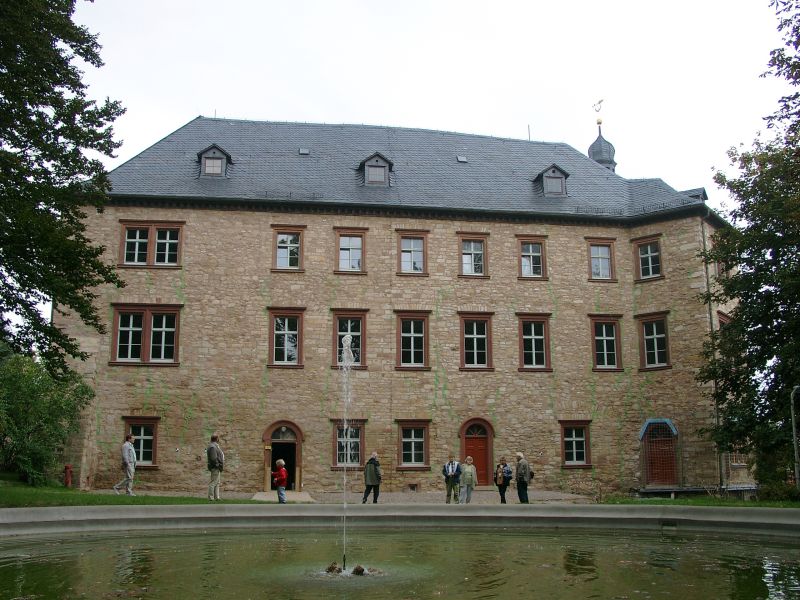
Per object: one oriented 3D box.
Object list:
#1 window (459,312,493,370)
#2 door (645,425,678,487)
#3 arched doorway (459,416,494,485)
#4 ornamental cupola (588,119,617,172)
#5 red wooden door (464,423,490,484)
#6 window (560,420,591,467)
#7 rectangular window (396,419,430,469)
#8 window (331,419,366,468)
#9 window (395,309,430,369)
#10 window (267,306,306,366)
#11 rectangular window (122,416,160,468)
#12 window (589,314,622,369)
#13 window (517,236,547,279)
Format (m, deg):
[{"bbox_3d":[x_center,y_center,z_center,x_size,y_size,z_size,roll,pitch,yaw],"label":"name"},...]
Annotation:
[{"bbox_3d":[3.420,1.853,34.960,1.716,2.628,0.300,1,-10,-9],"label":"window"},{"bbox_3d":[11.500,6.829,34.691,1.546,2.611,0.300,-10,-14,44],"label":"door"},{"bbox_3d":[3.257,6.350,32.944,1.471,2.779,0.350,2,-12,-8],"label":"arched doorway"},{"bbox_3d":[12.180,-9.279,47.500,1.659,3.385,1.659,1,-10,-9],"label":"ornamental cupola"},{"bbox_3d":[3.263,6.481,33.072,1.076,2.581,0.120,2,-12,-8],"label":"red wooden door"},{"bbox_3d":[7.398,6.088,33.136,1.432,1.989,0.300,2,-12,-8],"label":"window"},{"bbox_3d":[0.568,5.933,32.119,1.490,2.040,0.300,2,-12,-8],"label":"rectangular window"},{"bbox_3d":[-2.050,5.856,31.732,1.515,2.035,0.300,2,-12,-8],"label":"window"},{"bbox_3d":[0.552,1.710,32.970,1.593,2.551,0.300,2,-12,-8],"label":"window"},{"bbox_3d":[-4.864,1.618,33.699,1.710,2.619,0.300,1,-10,-9],"label":"window"},{"bbox_3d":[-10.232,5.641,31.141,1.475,1.989,0.250,2,-12,-8],"label":"rectangular window"},{"bbox_3d":[9.092,1.907,34.633,1.593,2.540,0.250,2,-12,-8],"label":"window"},{"bbox_3d":[5.878,-1.876,34.978,1.473,2.073,0.250,2,-12,-8],"label":"window"}]

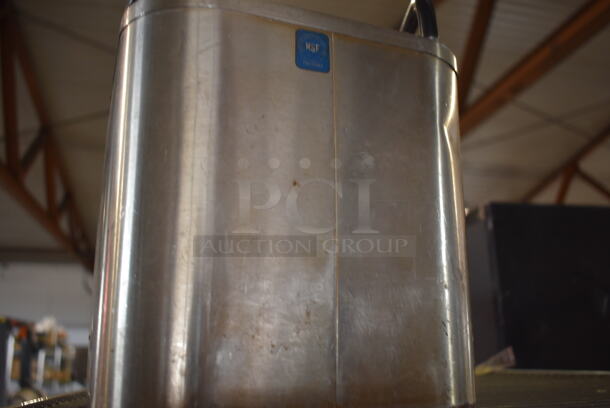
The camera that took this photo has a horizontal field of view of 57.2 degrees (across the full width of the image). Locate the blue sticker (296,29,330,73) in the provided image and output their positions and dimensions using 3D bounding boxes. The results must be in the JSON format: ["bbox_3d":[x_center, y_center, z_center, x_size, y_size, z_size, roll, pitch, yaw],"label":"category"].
[{"bbox_3d":[0.005,-0.103,0.380,0.025,0.028,0.002,4,-12,-22],"label":"blue sticker"}]

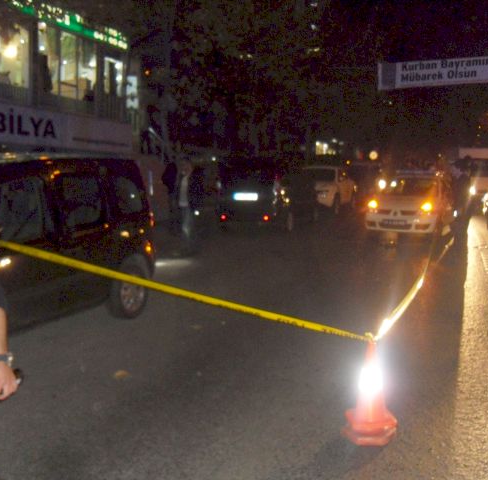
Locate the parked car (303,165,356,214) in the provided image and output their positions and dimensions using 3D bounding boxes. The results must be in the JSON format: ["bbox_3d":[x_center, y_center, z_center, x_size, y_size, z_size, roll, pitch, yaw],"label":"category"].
[{"bbox_3d":[2.953,-1.920,23.857,1.720,1.600,4.100,4,7,18],"label":"parked car"}]

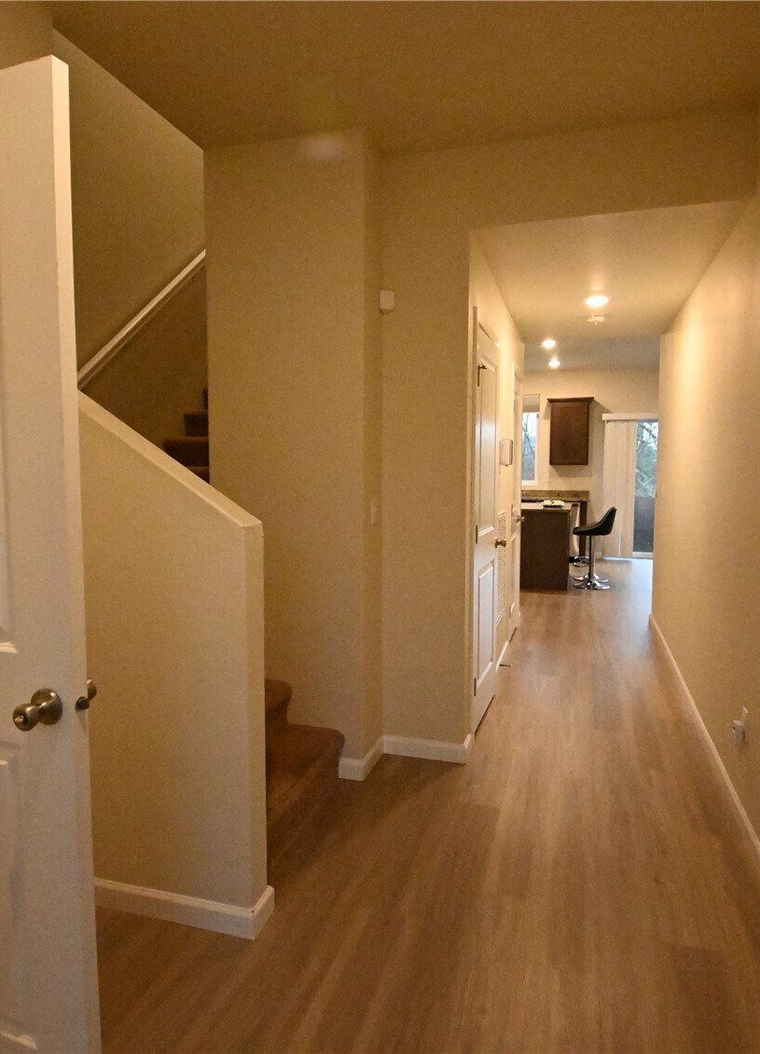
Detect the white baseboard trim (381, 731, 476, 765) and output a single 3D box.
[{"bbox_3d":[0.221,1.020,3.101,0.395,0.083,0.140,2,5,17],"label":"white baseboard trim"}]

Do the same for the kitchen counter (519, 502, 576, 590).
[{"bbox_3d":[2.011,0.197,8.184,0.740,0.914,1.850,2,5,17],"label":"kitchen counter"}]

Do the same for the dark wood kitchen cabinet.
[{"bbox_3d":[2.965,-1.484,10.321,0.670,1.050,0.360,2,5,17],"label":"dark wood kitchen cabinet"}]

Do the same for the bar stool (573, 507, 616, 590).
[{"bbox_3d":[2.443,0.238,7.533,0.480,0.935,0.440,2,5,17],"label":"bar stool"}]

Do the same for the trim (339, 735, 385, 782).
[{"bbox_3d":[-0.078,1.030,2.964,0.107,0.083,0.300,2,5,17],"label":"trim"}]

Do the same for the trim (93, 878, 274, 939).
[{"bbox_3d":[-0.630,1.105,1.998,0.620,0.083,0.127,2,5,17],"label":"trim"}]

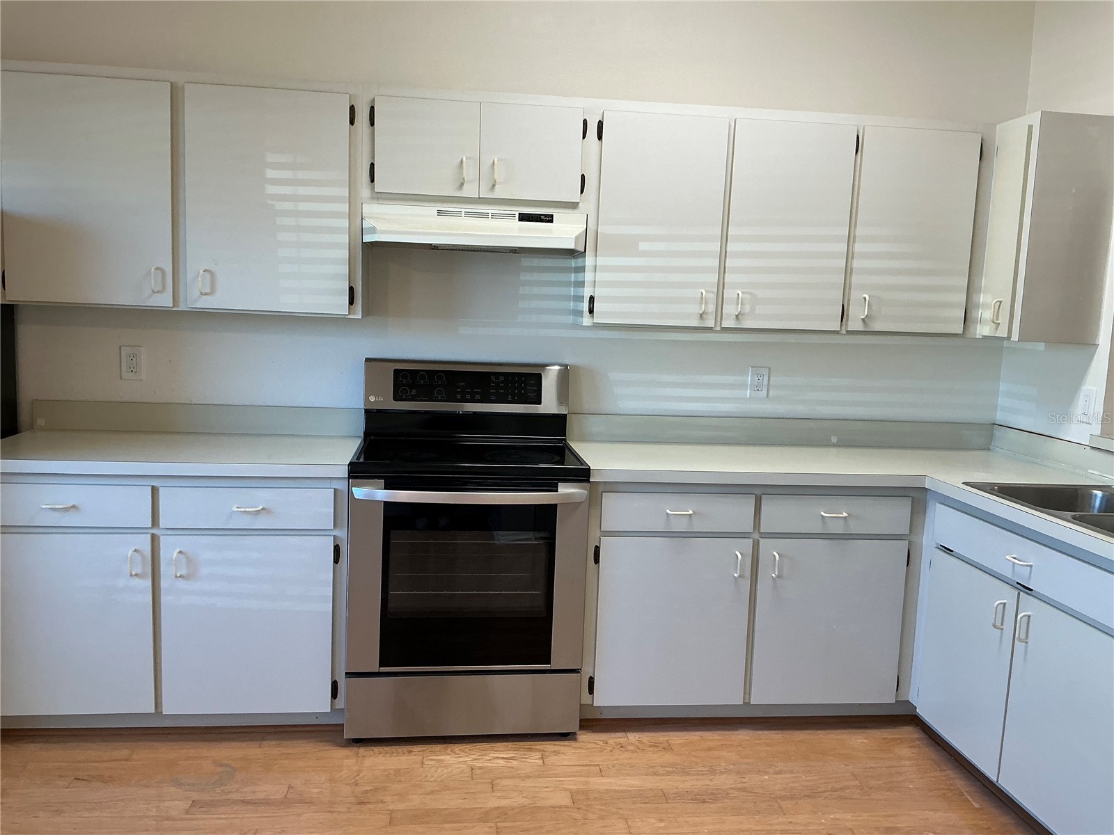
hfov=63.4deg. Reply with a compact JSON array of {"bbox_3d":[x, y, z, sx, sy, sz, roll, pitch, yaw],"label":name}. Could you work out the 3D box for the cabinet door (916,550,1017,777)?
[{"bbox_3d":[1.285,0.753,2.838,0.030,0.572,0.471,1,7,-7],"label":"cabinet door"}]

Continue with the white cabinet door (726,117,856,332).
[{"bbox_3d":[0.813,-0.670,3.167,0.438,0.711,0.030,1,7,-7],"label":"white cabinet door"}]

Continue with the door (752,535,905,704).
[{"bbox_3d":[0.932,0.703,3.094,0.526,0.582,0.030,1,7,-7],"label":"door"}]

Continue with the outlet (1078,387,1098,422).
[{"bbox_3d":[1.859,-0.041,3.164,0.012,0.119,0.074,1,7,-7],"label":"outlet"}]

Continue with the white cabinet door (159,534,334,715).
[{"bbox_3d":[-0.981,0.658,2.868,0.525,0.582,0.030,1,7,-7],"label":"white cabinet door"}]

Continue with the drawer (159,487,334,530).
[{"bbox_3d":[-0.981,0.257,3.002,0.523,0.129,0.450,1,7,-7],"label":"drawer"}]

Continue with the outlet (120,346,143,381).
[{"bbox_3d":[-1.553,-0.198,3.290,0.074,0.119,0.012,1,7,-7],"label":"outlet"}]

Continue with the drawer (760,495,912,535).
[{"bbox_3d":[0.912,0.301,3.219,0.523,0.126,0.450,1,7,-7],"label":"drawer"}]

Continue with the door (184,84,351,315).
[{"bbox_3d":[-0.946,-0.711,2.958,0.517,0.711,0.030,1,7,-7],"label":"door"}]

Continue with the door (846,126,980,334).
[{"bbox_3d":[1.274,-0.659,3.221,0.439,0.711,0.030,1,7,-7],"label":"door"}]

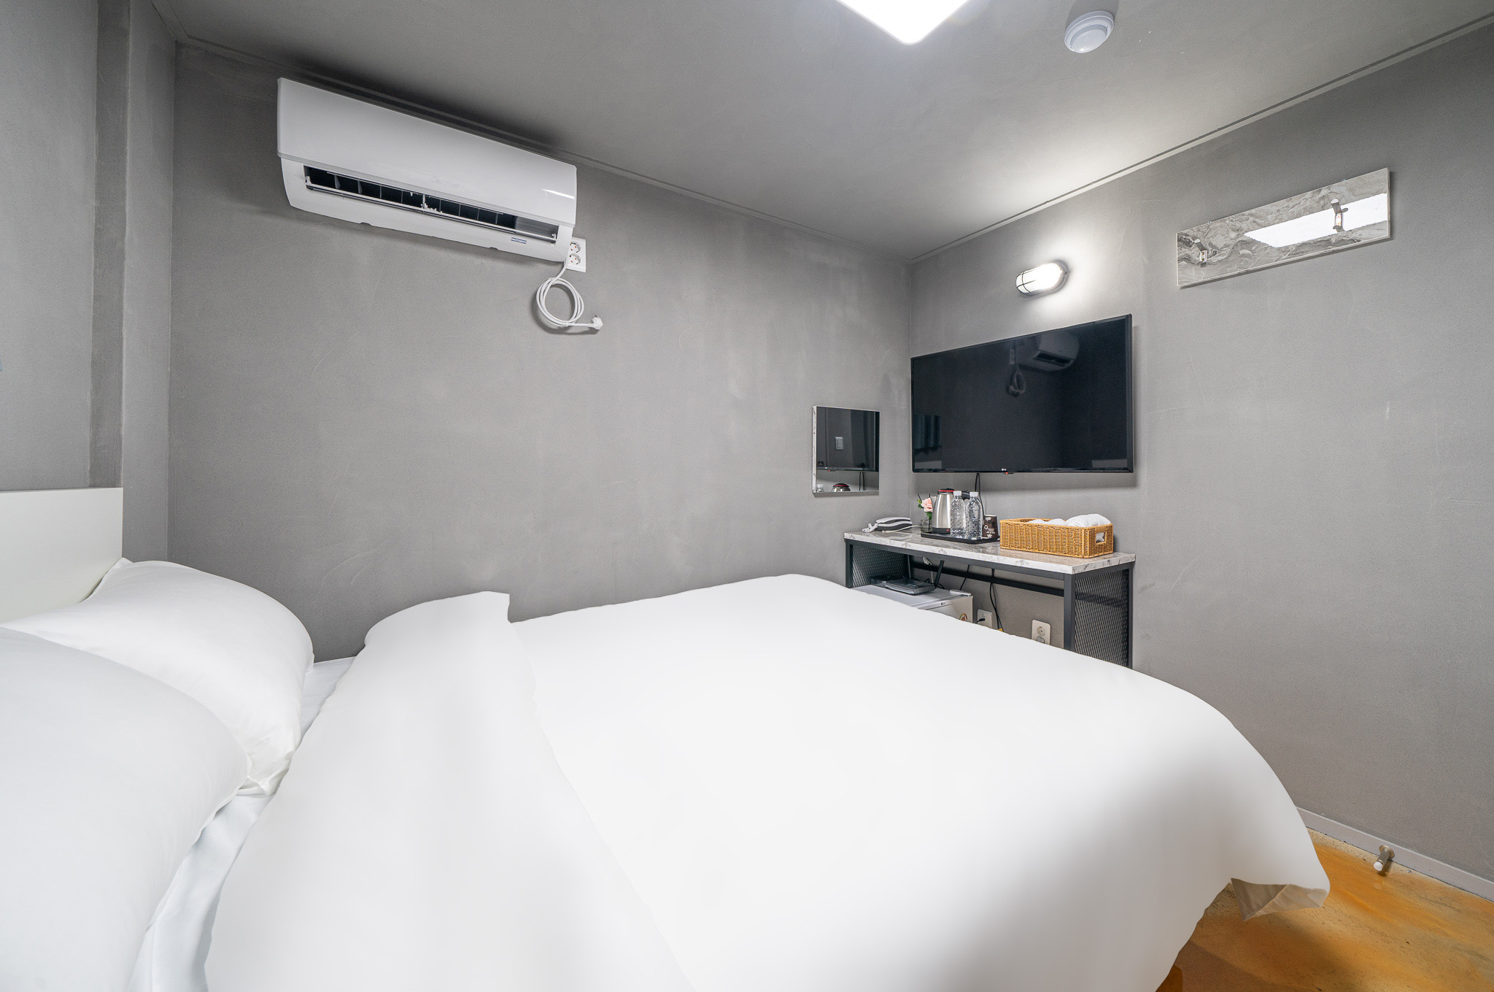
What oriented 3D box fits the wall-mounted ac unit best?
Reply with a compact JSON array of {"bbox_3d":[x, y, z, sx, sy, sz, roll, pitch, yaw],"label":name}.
[{"bbox_3d":[-0.916,-0.926,1.522,0.725,0.270,0.200,-1,2,-30],"label":"wall-mounted ac unit"}]

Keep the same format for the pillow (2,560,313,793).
[{"bbox_3d":[-1.050,0.300,0.910,0.440,0.200,0.620,42,-20,-28],"label":"pillow"}]

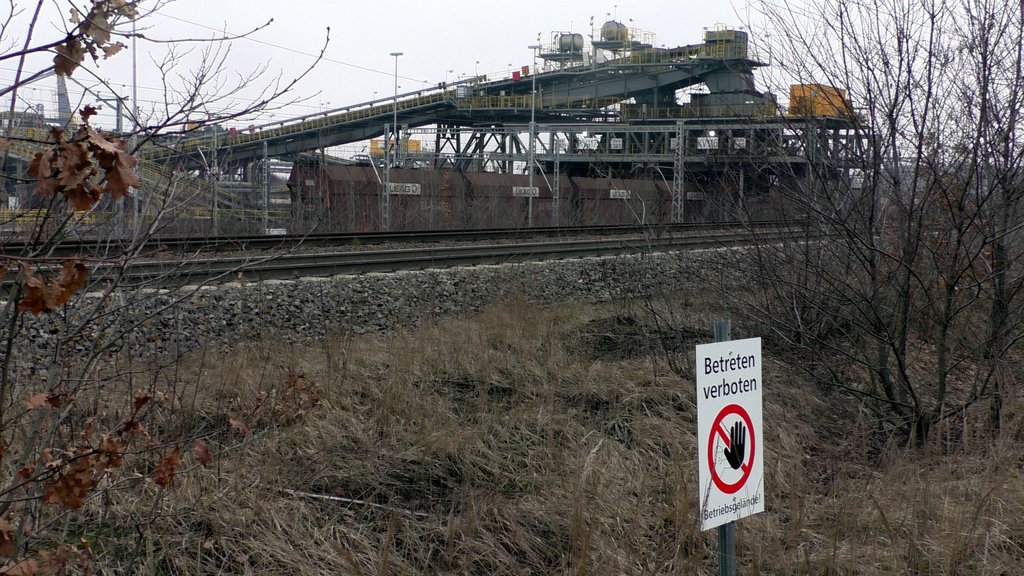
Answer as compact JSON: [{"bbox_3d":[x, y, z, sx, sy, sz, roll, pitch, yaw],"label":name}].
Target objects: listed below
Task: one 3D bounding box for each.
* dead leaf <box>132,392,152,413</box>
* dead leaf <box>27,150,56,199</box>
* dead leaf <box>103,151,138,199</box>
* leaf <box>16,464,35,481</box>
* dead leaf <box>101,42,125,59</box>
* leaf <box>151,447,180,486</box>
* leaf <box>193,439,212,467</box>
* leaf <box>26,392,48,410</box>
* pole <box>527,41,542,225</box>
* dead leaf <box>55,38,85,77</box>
[{"bbox_3d":[-1.069,0.331,3.300,0.056,0.056,0.040,0,6,-18],"label":"dead leaf"},{"bbox_3d":[-1.114,-0.269,2.700,0.069,0.110,0.040,-1,6,-22],"label":"dead leaf"},{"bbox_3d":[-0.910,-0.264,2.650,0.081,0.108,0.045,0,6,-19],"label":"dead leaf"},{"bbox_3d":[-1.323,0.501,3.100,0.048,0.042,0.040,-1,6,-23],"label":"leaf"},{"bbox_3d":[-0.981,-0.583,2.800,0.057,0.038,0.035,0,6,-19],"label":"dead leaf"},{"bbox_3d":[-0.972,0.501,3.200,0.082,0.109,0.050,0,6,-17],"label":"leaf"},{"bbox_3d":[-0.896,0.476,3.300,0.056,0.079,0.040,0,6,-15],"label":"leaf"},{"bbox_3d":[-1.290,0.308,3.100,0.058,0.048,0.040,-1,6,-23],"label":"leaf"},{"bbox_3d":[1.322,-9.504,72.500,0.870,11.900,0.350,2,6,0],"label":"pole"},{"bbox_3d":[-1.087,-0.566,2.800,0.071,0.090,0.040,-1,6,-21],"label":"dead leaf"}]

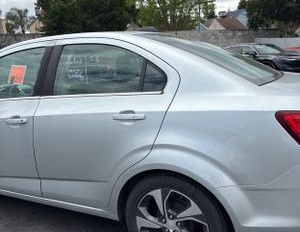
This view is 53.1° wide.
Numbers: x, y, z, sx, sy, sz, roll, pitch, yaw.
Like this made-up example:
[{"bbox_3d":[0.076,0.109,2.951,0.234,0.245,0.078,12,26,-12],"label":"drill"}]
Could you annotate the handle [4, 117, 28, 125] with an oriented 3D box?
[{"bbox_3d":[-0.937,0.034,2.121,0.197,0.034,0.045,0,10,24],"label":"handle"}]

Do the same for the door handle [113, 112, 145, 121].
[{"bbox_3d":[-0.120,0.006,1.744,0.197,0.034,0.045,-2,10,25],"label":"door handle"}]

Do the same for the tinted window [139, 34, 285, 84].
[{"bbox_3d":[0.539,-0.480,2.293,0.890,0.130,1.200,26,20,18],"label":"tinted window"}]

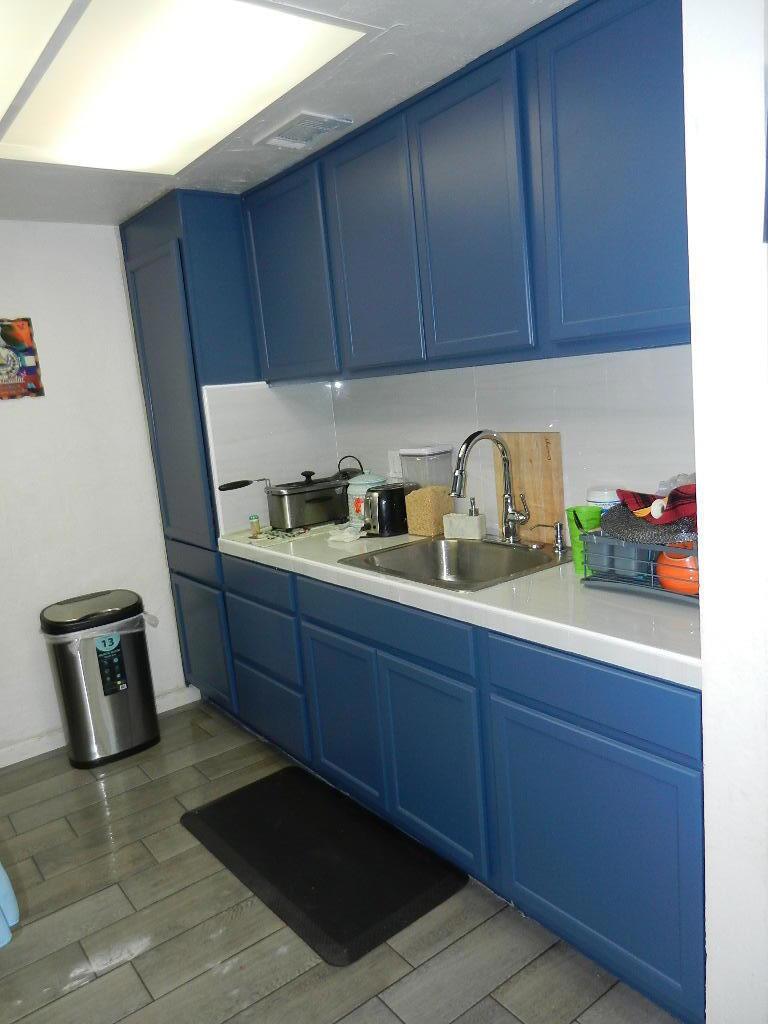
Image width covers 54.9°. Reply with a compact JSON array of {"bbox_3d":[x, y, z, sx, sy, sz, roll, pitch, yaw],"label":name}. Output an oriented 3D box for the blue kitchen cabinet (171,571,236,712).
[{"bbox_3d":[-0.644,0.572,3.698,0.580,0.583,0.600,-12,12,-36],"label":"blue kitchen cabinet"}]

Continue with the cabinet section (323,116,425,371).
[{"bbox_3d":[0.091,-0.853,2.468,0.340,0.713,0.453,-13,12,-36],"label":"cabinet section"}]

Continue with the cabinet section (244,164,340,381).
[{"bbox_3d":[-0.221,-0.897,2.874,0.340,0.718,0.565,-13,12,-36],"label":"cabinet section"}]

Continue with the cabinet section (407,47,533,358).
[{"bbox_3d":[0.361,-0.819,2.117,0.340,0.718,0.432,-13,12,-36],"label":"cabinet section"}]

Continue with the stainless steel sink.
[{"bbox_3d":[0.254,0.237,2.440,0.563,0.190,0.662,-12,12,-36],"label":"stainless steel sink"}]

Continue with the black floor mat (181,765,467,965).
[{"bbox_3d":[-0.240,1.075,2.406,0.511,0.020,1.002,-12,12,-36],"label":"black floor mat"}]

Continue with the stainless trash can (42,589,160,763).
[{"bbox_3d":[-1.213,0.709,3.201,0.390,0.655,0.290,-13,12,-39],"label":"stainless trash can"}]

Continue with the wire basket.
[{"bbox_3d":[0.770,0.117,1.890,0.310,0.145,0.420,-12,12,-36],"label":"wire basket"}]

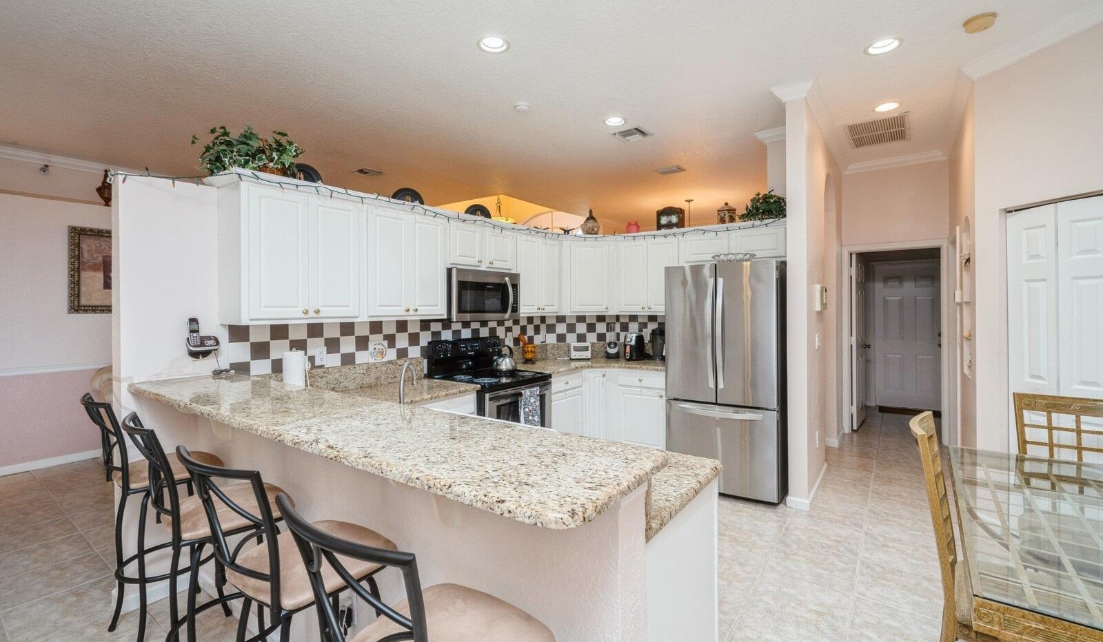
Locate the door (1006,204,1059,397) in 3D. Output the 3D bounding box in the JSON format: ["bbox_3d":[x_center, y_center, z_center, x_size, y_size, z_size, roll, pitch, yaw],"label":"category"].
[{"bbox_3d":[2.868,0.333,2.735,0.035,2.015,0.290,-1,2,-1],"label":"door"}]

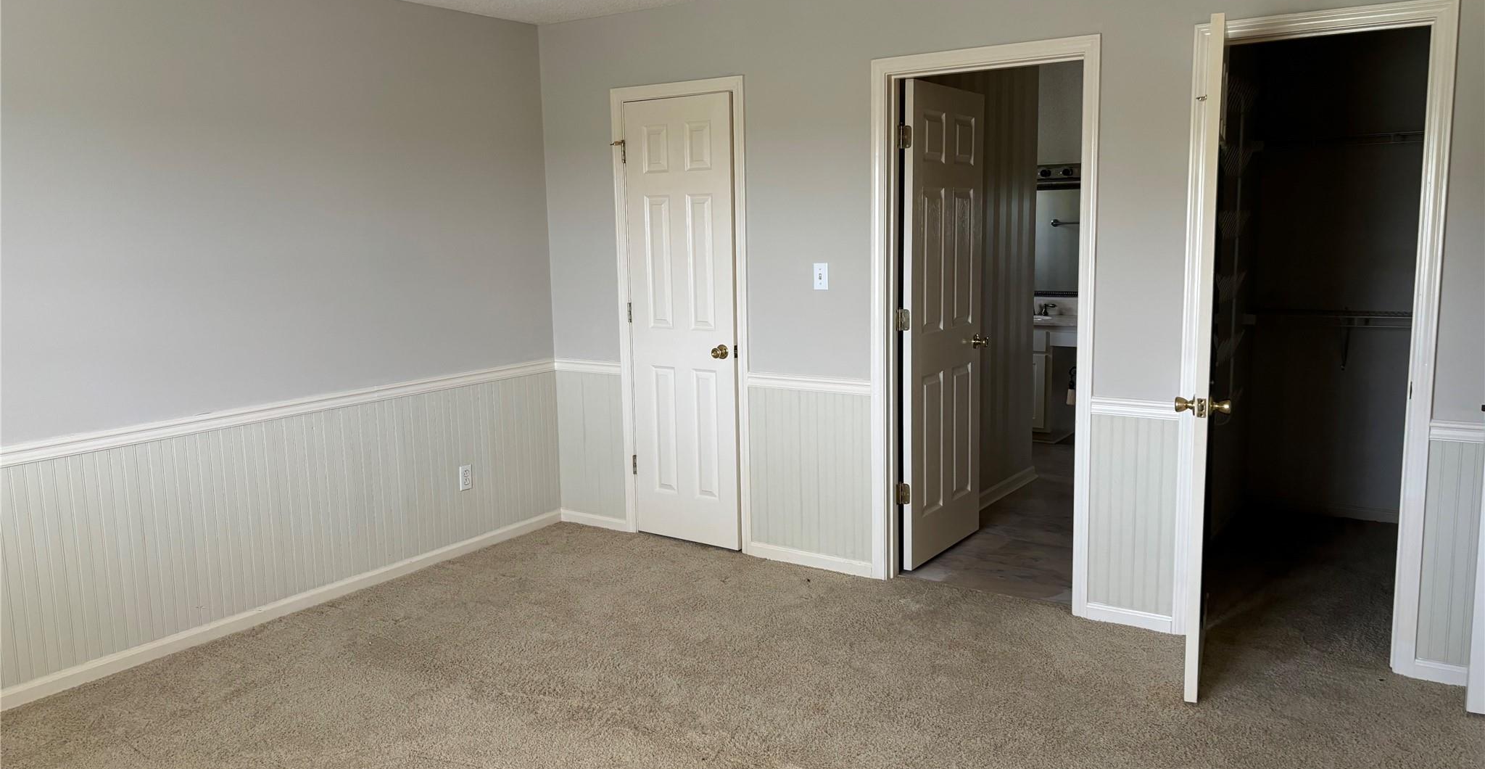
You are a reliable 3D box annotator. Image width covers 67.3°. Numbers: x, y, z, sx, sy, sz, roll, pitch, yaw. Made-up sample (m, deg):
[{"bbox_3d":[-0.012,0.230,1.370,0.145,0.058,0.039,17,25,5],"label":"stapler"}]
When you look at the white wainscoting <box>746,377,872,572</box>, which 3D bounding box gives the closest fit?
[{"bbox_3d":[0.280,0.383,4.796,0.605,0.835,0.040,5,10,34],"label":"white wainscoting"}]

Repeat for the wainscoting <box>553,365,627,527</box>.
[{"bbox_3d":[-0.753,0.302,5.495,0.440,0.830,0.040,5,10,34],"label":"wainscoting"}]

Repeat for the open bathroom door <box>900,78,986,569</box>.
[{"bbox_3d":[0.894,-0.255,4.905,0.036,2.030,0.750,5,10,34],"label":"open bathroom door"}]

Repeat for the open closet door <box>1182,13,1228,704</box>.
[{"bbox_3d":[1.468,-0.076,3.544,0.036,2.030,0.615,2,9,23],"label":"open closet door"}]

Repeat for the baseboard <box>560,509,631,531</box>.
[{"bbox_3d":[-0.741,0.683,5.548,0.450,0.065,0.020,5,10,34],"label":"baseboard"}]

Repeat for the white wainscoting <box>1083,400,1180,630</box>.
[{"bbox_3d":[1.408,0.470,4.032,0.310,0.835,0.040,5,10,34],"label":"white wainscoting"}]

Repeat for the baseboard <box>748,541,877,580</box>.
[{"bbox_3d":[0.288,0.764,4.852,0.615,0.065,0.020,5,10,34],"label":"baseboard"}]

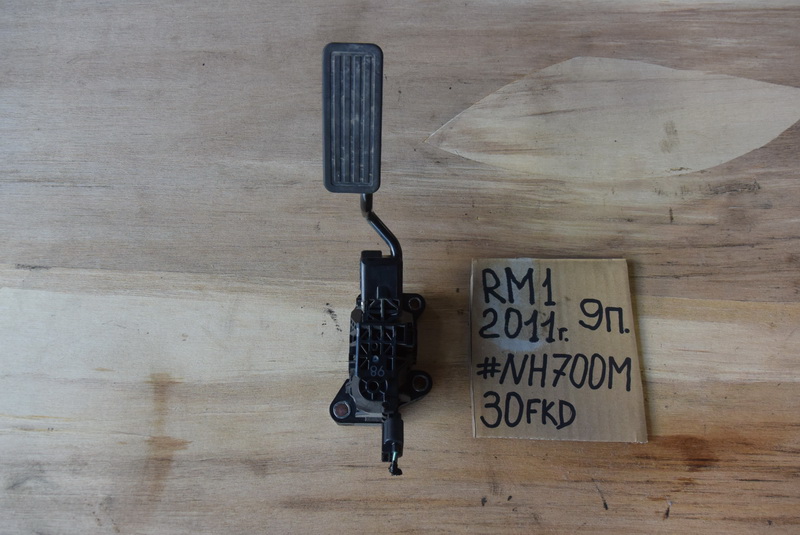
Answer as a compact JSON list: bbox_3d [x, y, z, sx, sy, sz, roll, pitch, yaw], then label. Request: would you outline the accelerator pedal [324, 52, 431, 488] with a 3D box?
[{"bbox_3d":[-0.018,-0.007,0.500,0.087,0.118,0.316,0,70,0],"label":"accelerator pedal"}]

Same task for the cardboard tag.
[{"bbox_3d":[0.128,0.065,0.534,0.136,0.004,0.153,1,70,0],"label":"cardboard tag"}]

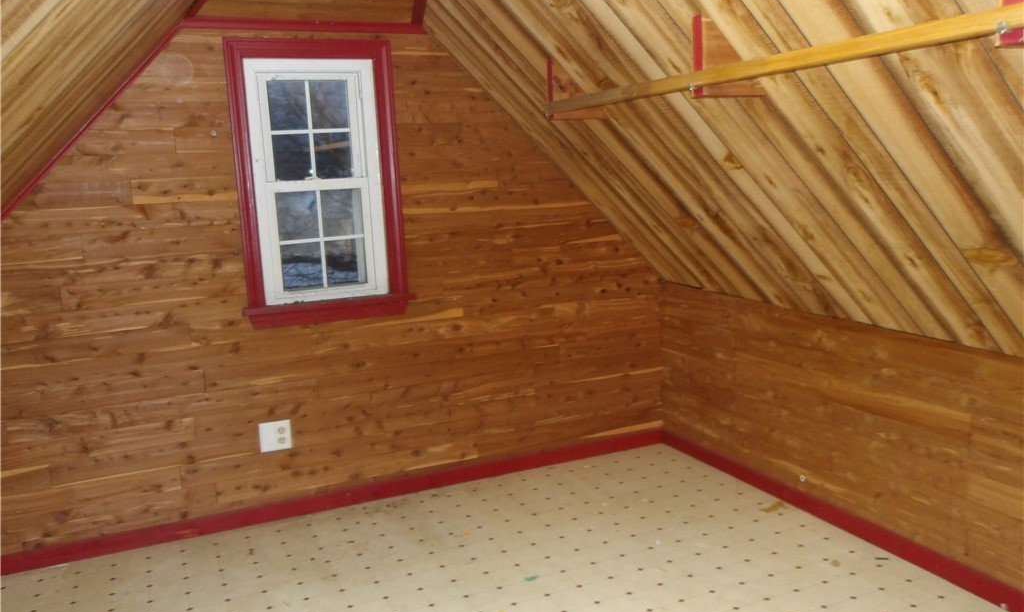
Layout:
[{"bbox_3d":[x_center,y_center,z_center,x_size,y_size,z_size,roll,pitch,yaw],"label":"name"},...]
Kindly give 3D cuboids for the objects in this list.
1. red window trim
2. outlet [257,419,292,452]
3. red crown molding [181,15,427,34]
[{"bbox_3d":[-0.727,-0.467,3.063,0.640,1.065,0.090,-6,9,-23],"label":"red window trim"},{"bbox_3d":[-0.916,0.508,3.104,0.116,0.115,0.012,-6,9,-23],"label":"outlet"},{"bbox_3d":[-0.746,-1.036,2.963,0.900,0.038,0.030,-6,9,-23],"label":"red crown molding"}]

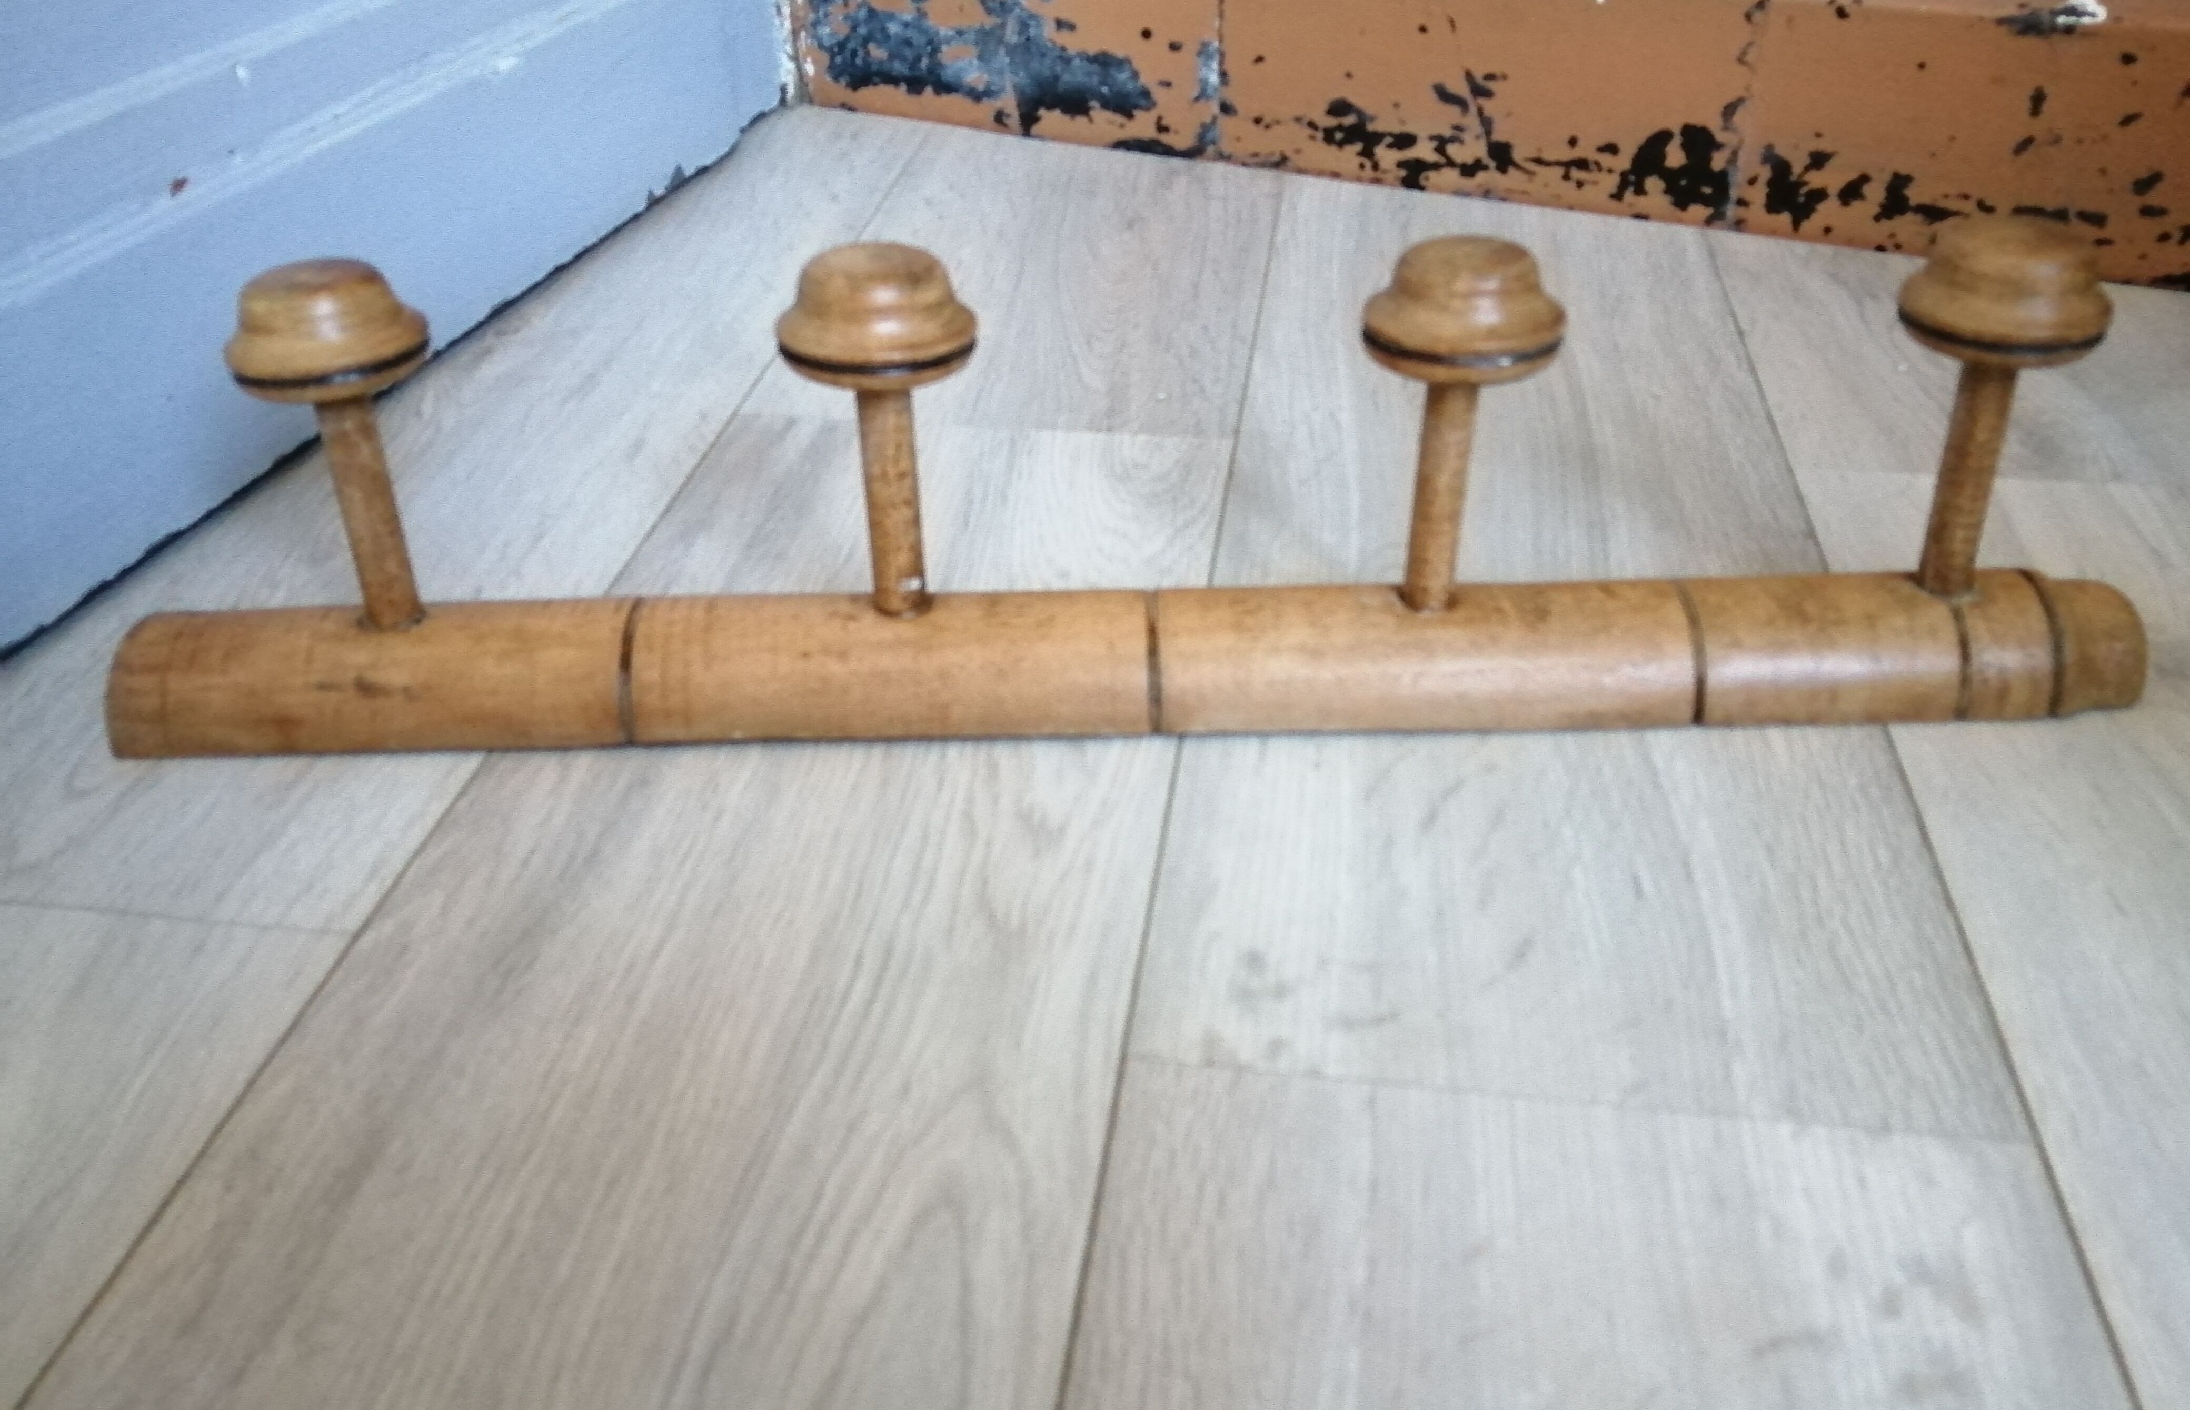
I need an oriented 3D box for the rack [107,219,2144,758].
[{"bbox_3d":[0.005,-0.060,0.439,0.551,0.122,0.068,-1,37,1],"label":"rack"}]

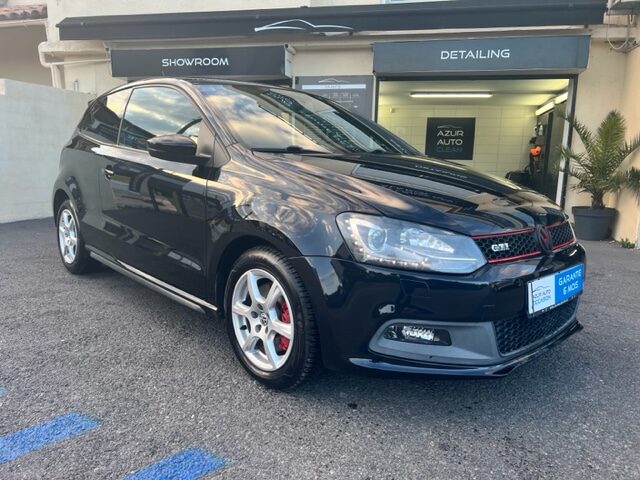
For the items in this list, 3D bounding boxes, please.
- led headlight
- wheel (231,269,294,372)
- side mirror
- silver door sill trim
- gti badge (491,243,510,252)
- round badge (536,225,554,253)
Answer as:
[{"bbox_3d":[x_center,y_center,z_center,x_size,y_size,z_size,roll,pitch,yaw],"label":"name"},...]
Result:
[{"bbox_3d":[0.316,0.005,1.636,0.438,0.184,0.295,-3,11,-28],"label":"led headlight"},{"bbox_3d":[-0.187,0.317,1.982,0.150,0.418,0.418,-7,13,-43],"label":"wheel"},{"bbox_3d":[-0.662,-0.422,2.242,0.210,0.135,0.170,-7,13,-43],"label":"side mirror"},{"bbox_3d":[-1.068,0.198,2.829,0.050,0.078,1.690,-7,13,-43],"label":"silver door sill trim"},{"bbox_3d":[0.641,0.023,1.699,0.104,0.035,0.014,-4,-7,-33],"label":"gti badge"},{"bbox_3d":[0.880,-0.004,1.903,0.116,0.116,0.028,-7,-7,-43],"label":"round badge"}]

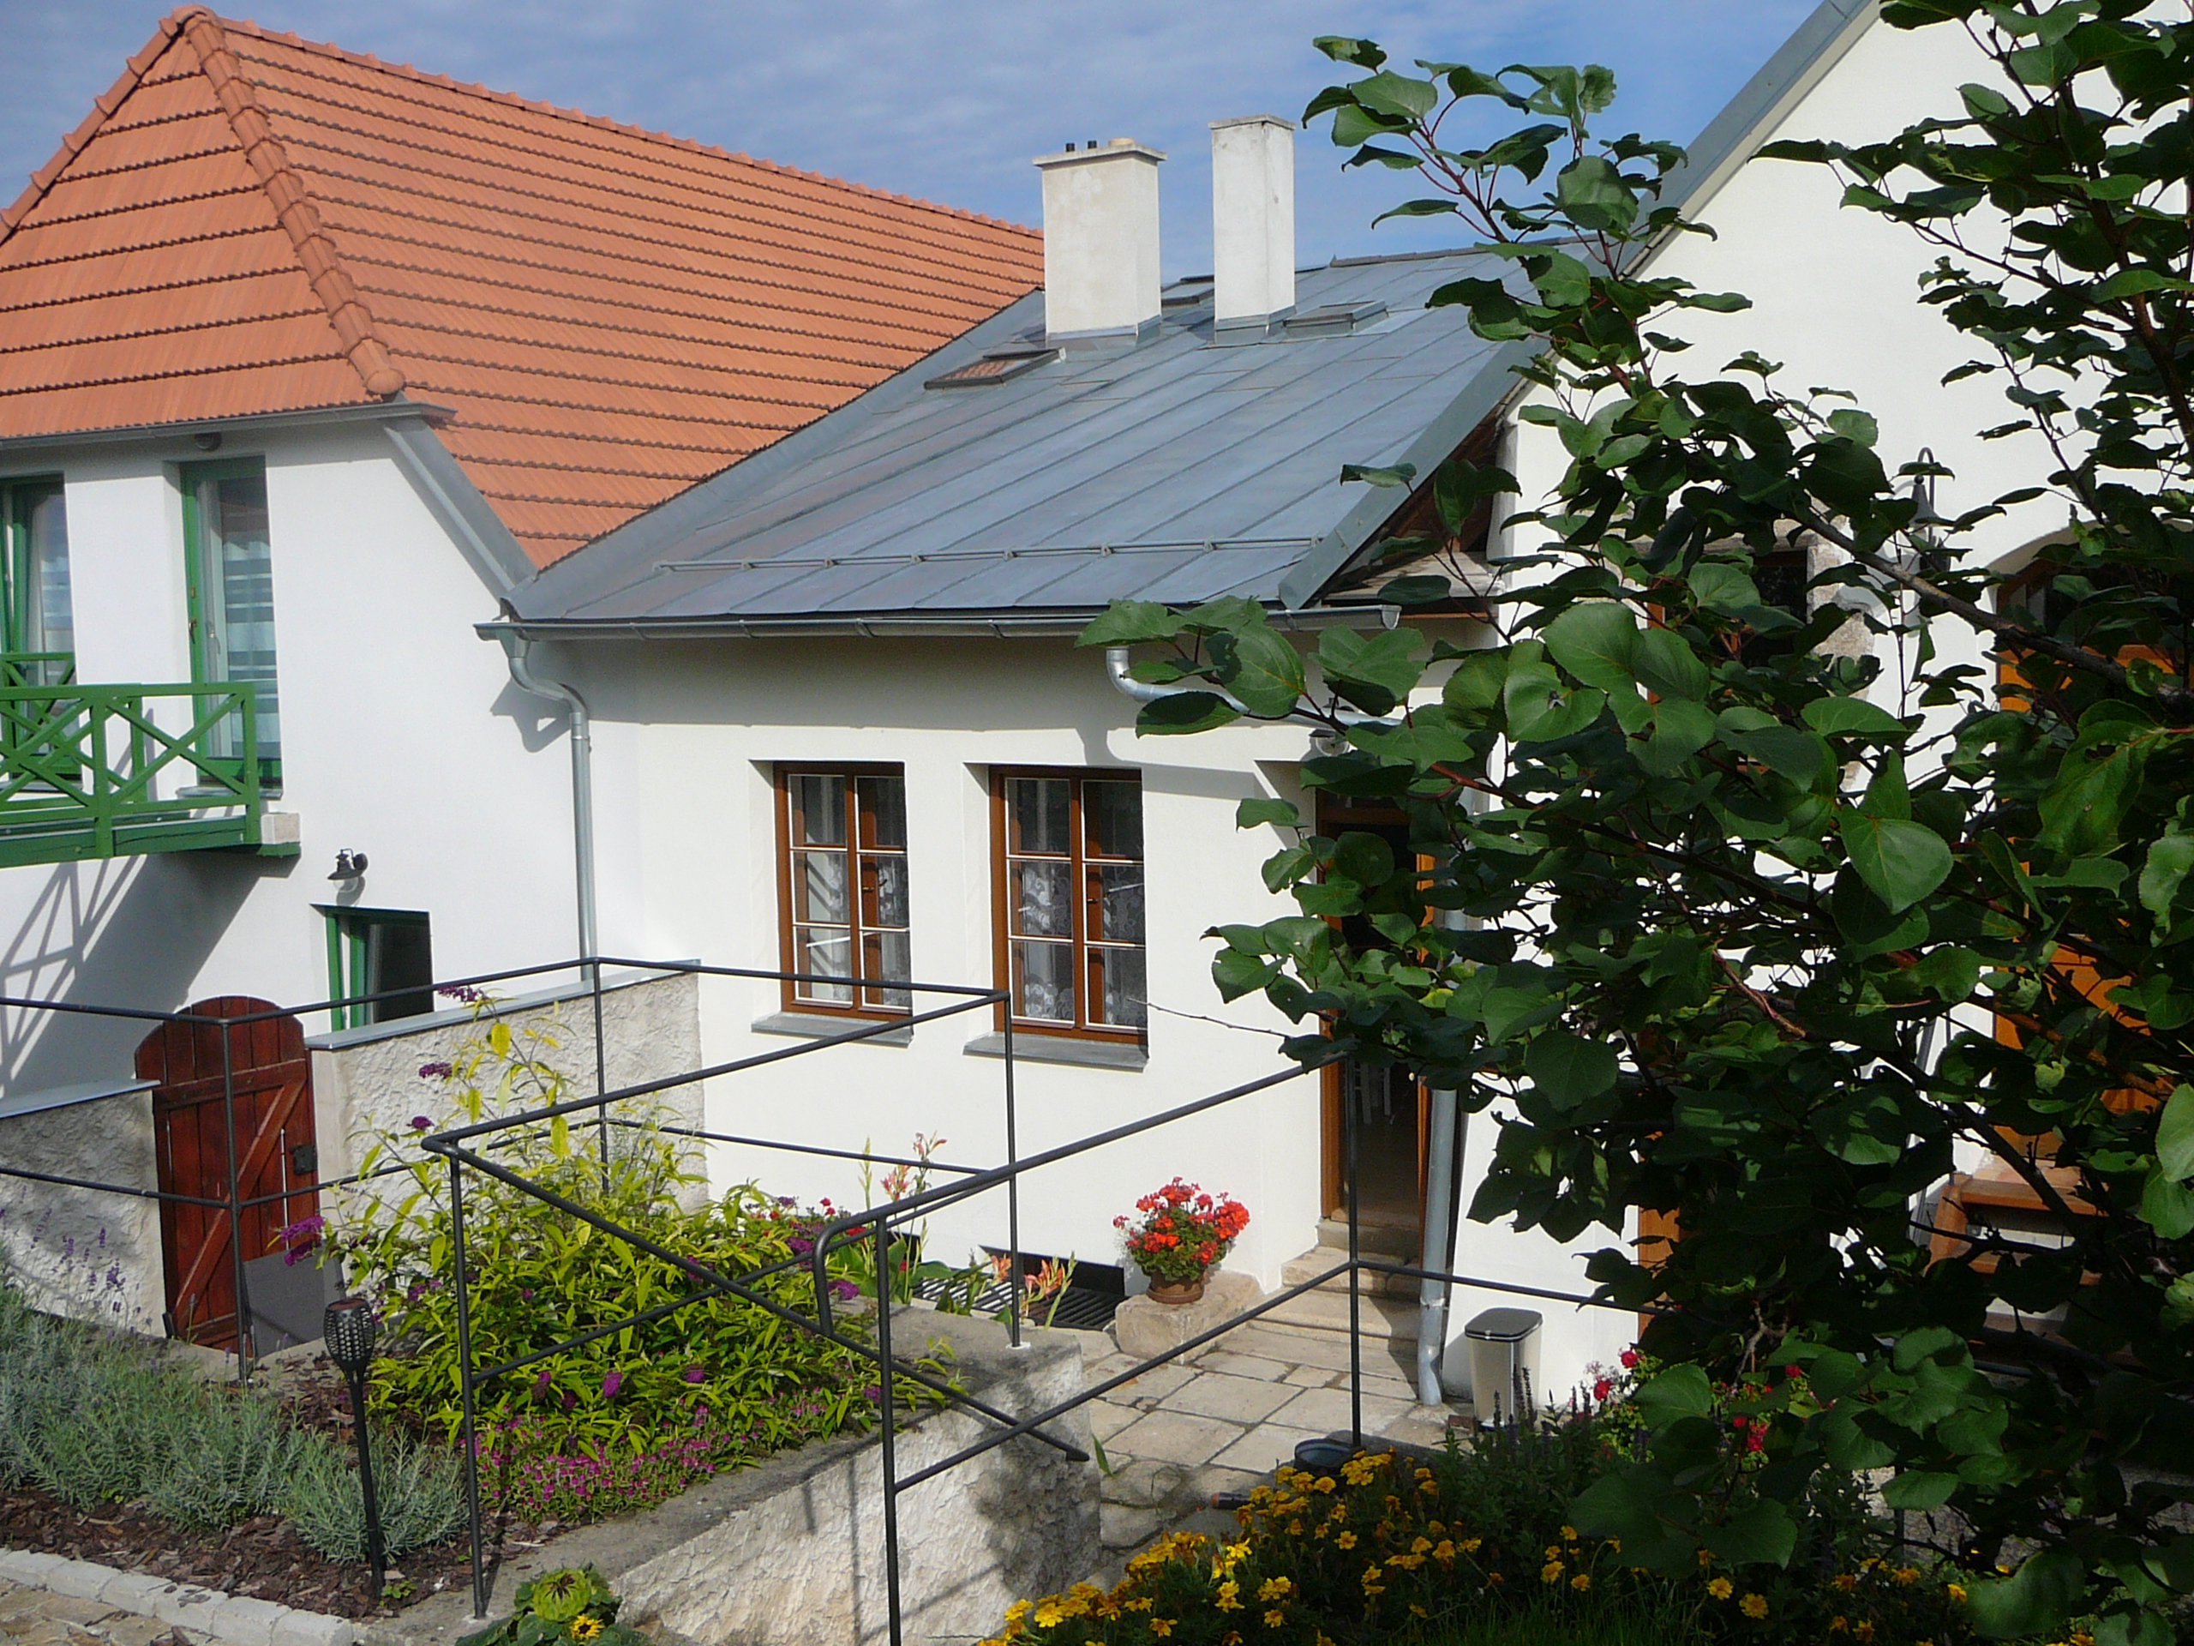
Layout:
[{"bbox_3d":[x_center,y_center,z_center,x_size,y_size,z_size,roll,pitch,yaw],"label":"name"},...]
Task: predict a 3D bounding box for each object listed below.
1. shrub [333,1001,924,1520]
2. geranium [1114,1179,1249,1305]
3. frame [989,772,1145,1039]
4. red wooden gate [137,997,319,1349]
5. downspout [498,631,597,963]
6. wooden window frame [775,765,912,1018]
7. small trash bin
[{"bbox_3d":[-1.500,1.267,7.102,1.800,1.350,1.450,-2,5,-12],"label":"shrub"},{"bbox_3d":[0.346,1.838,9.823,0.570,0.540,0.520,-1,5,0],"label":"geranium"},{"bbox_3d":[-0.069,0.394,10.733,0.980,1.360,0.120,2,6,31],"label":"frame"},{"bbox_3d":[-3.671,1.529,9.457,0.070,1.600,0.850,2,6,31],"label":"red wooden gate"},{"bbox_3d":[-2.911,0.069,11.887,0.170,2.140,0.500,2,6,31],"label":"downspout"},{"bbox_3d":[-1.225,0.353,11.439,0.980,1.360,0.120,2,6,31],"label":"wooden window frame"},{"bbox_3d":[1.607,2.181,8.816,0.230,0.400,0.330,2,6,31],"label":"small trash bin"}]

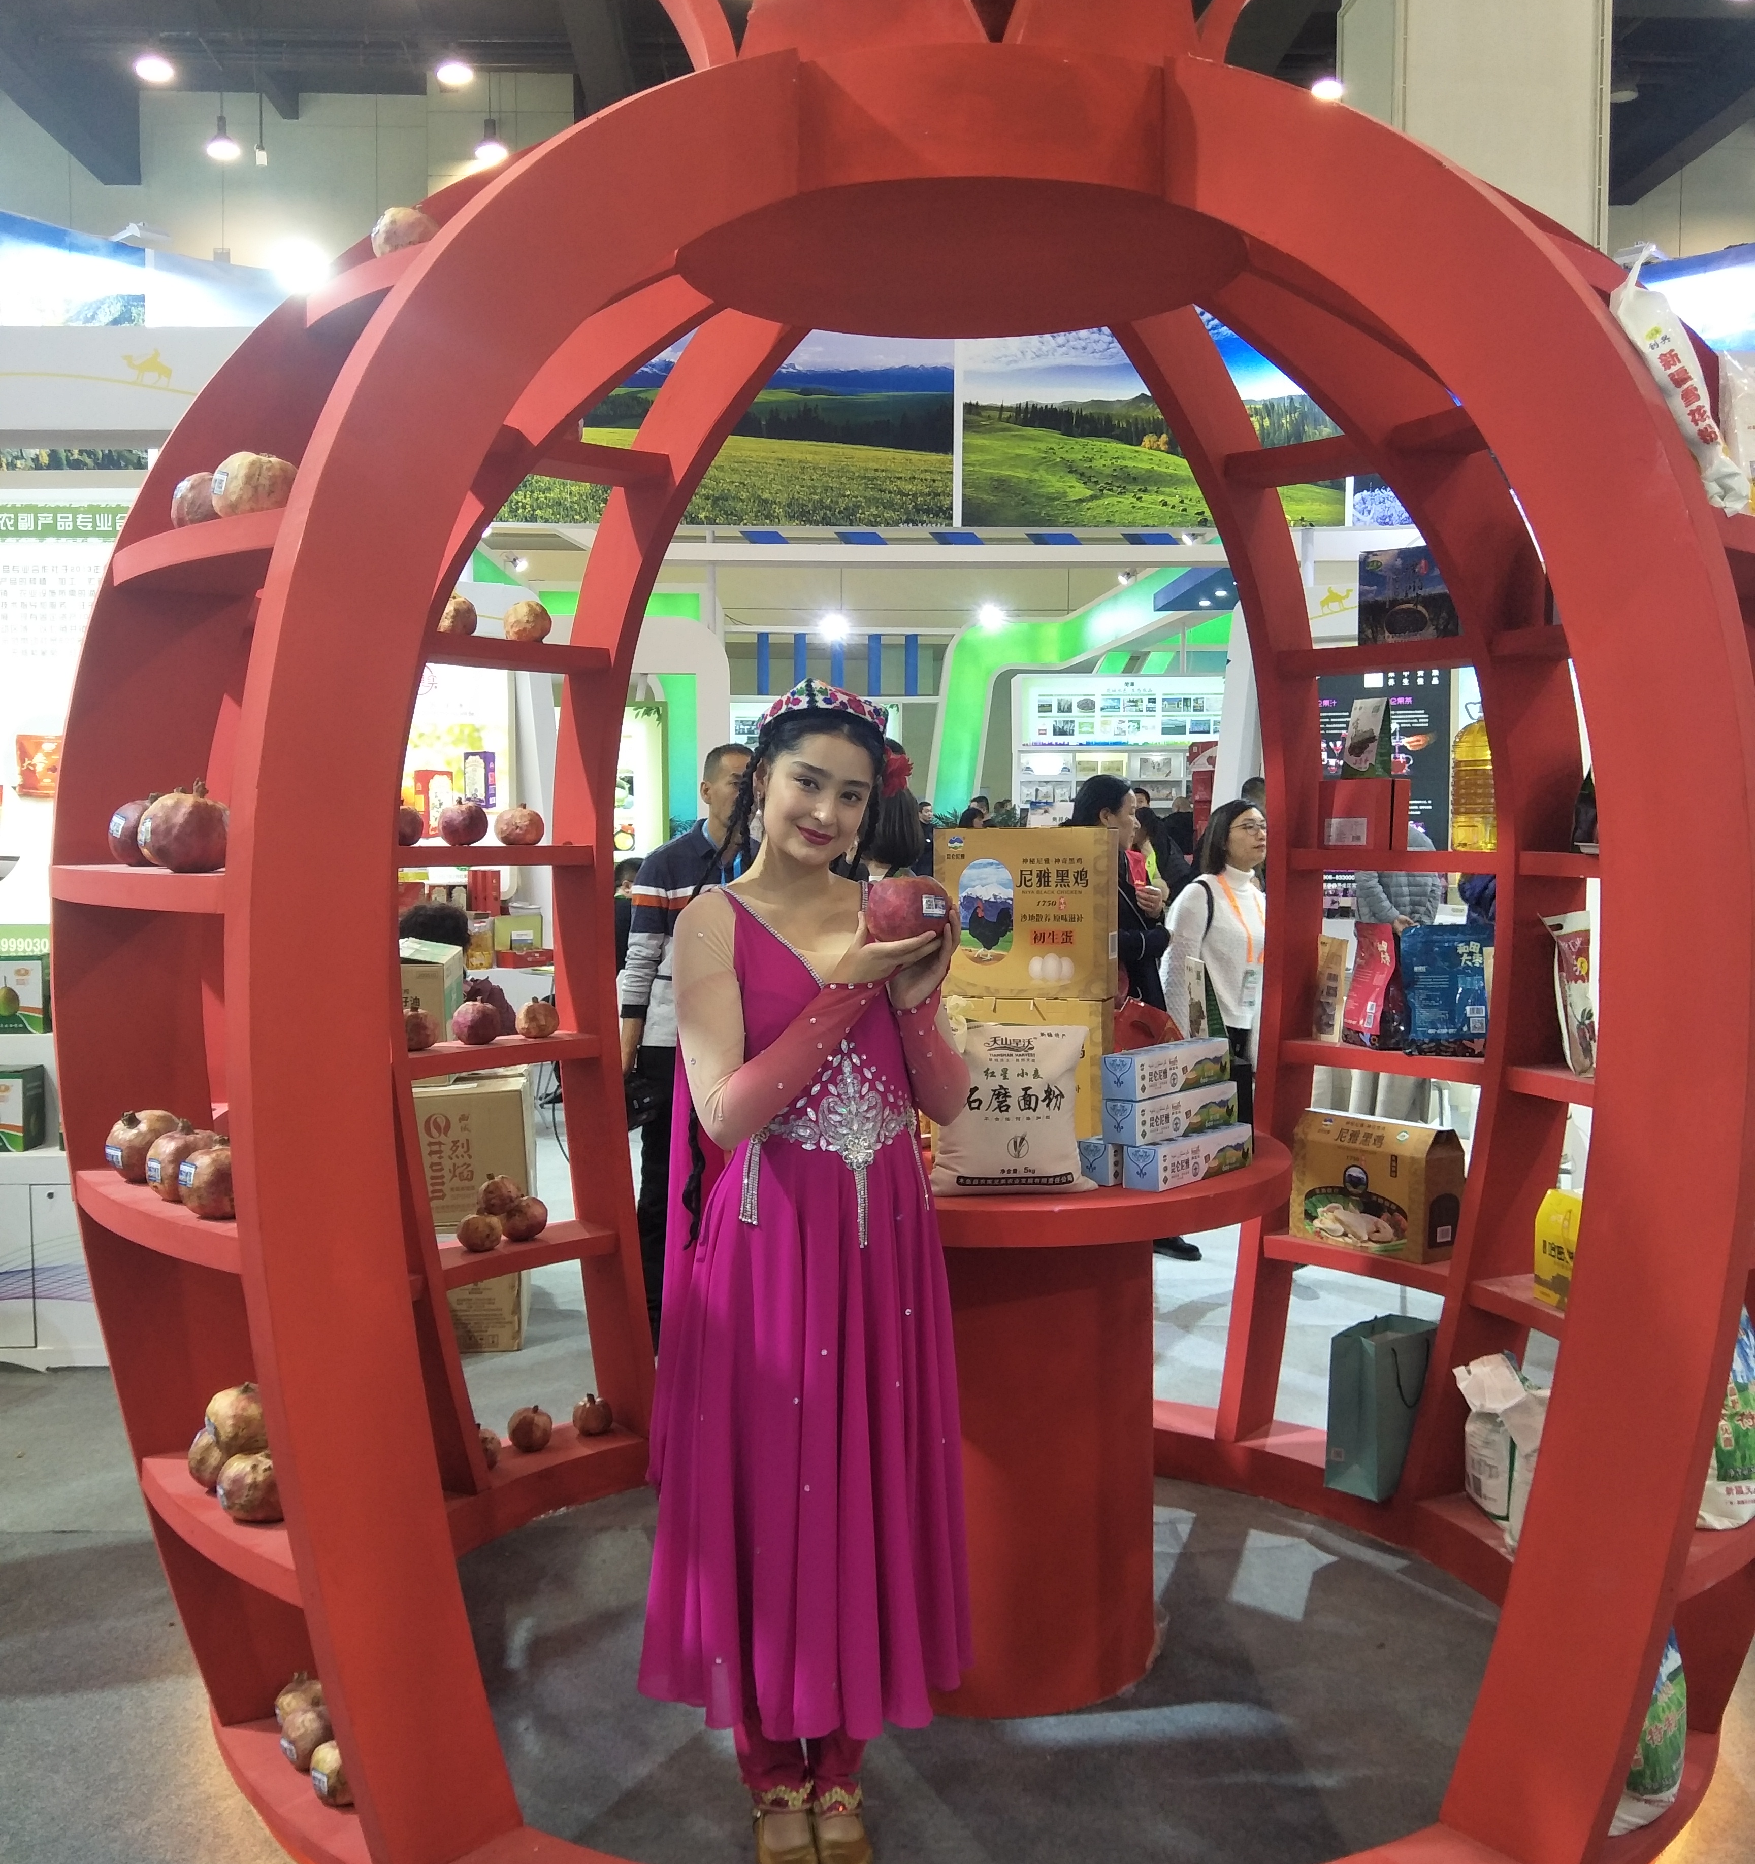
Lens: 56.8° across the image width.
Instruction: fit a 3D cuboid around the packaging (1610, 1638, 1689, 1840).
[{"bbox_3d":[1.026,1.063,2.272,0.200,0.320,0.120,-2,4,-33],"label":"packaging"}]

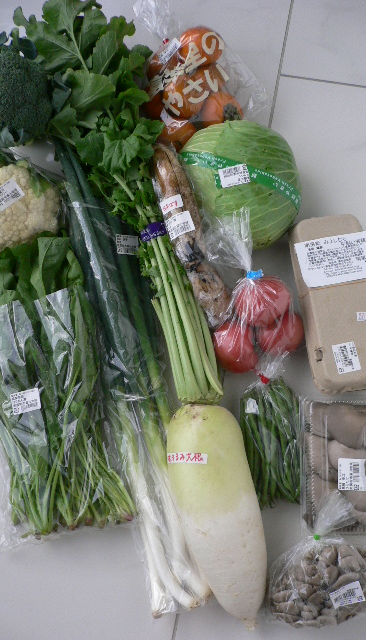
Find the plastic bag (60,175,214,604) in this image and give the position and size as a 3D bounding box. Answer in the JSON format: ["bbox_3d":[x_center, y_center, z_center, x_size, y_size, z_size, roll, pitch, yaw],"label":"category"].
[{"bbox_3d":[-0.076,0.073,0.901,0.098,0.045,0.630,-14,77,0],"label":"plastic bag"}]

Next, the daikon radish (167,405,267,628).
[{"bbox_3d":[0.044,0.247,0.831,0.096,0.090,0.278,-11,77,0],"label":"daikon radish"}]

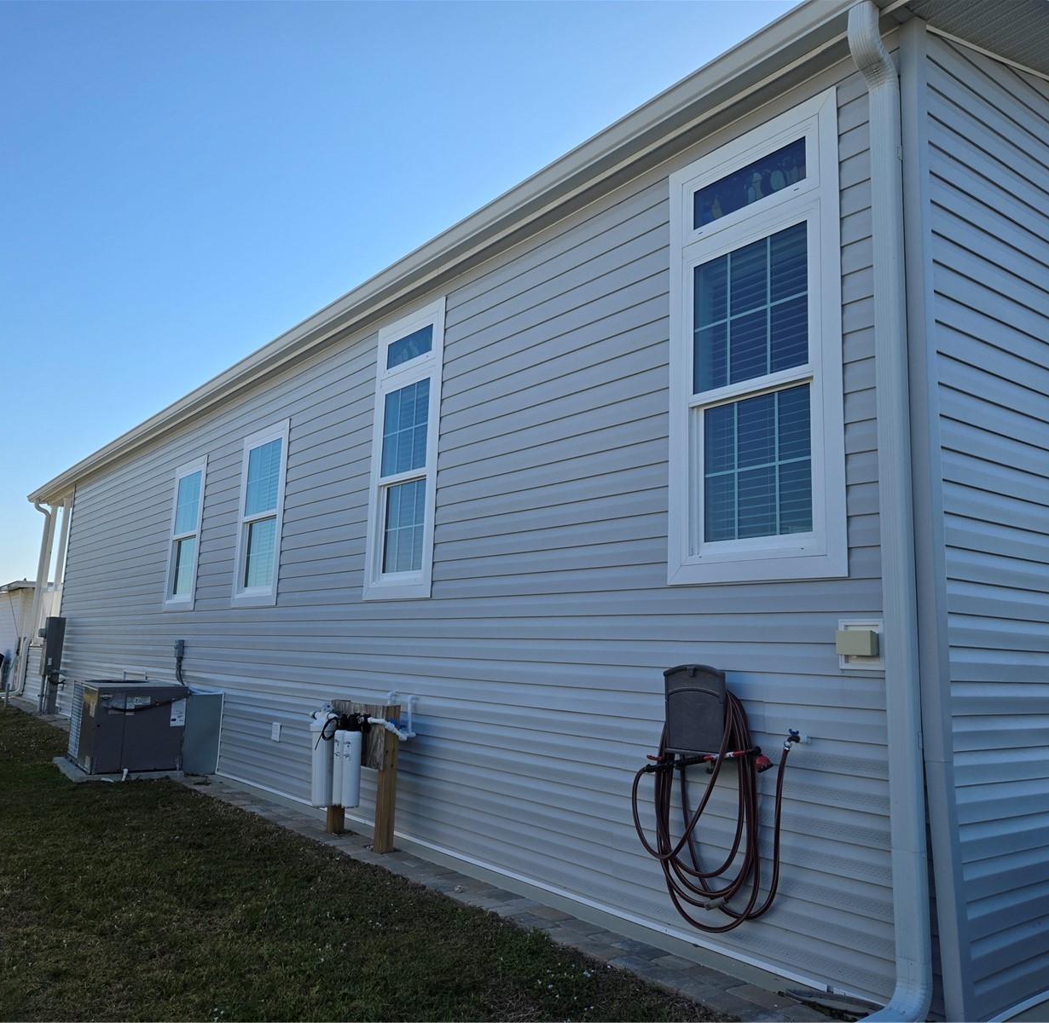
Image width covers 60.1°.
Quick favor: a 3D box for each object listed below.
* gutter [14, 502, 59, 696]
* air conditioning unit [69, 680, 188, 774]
[{"bbox_3d":[-9.112,1.607,16.844,0.214,3.597,0.256,8,-11,-37],"label":"gutter"},{"bbox_3d":[-3.866,2.068,8.800,0.794,0.758,1.152,8,-11,-37],"label":"air conditioning unit"}]

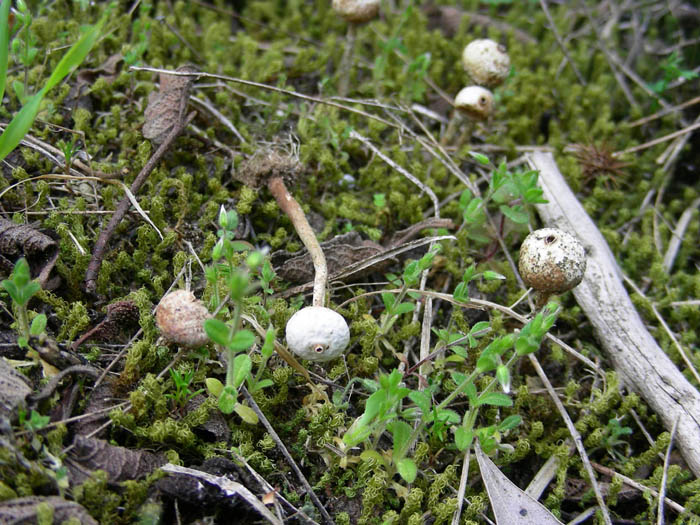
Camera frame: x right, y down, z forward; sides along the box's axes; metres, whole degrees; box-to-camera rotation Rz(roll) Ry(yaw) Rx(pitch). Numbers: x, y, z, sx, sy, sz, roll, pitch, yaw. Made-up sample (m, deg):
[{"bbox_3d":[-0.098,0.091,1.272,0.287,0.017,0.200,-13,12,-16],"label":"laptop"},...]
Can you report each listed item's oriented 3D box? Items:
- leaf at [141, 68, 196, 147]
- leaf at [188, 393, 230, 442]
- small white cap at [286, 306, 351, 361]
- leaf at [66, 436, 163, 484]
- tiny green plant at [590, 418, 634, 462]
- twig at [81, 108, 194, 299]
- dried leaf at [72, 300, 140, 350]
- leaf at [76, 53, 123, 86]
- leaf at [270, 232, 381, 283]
[{"bbox_3d":[-0.043,-0.038,0.282,0.013,0.010,0.020,0,40,0],"label":"leaf"},{"bbox_3d":[-0.025,0.028,0.208,0.008,0.005,0.007,0,40,0],"label":"leaf"},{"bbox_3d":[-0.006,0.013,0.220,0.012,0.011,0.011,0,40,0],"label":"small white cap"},{"bbox_3d":[-0.040,0.034,0.199,0.017,0.005,0.007,0,40,0],"label":"leaf"},{"bbox_3d":[0.045,0.031,0.203,0.008,0.005,0.007,0,40,0],"label":"tiny green plant"},{"bbox_3d":[-0.046,-0.014,0.256,0.006,0.006,0.063,9,41,11],"label":"twig"},{"bbox_3d":[-0.047,0.012,0.227,0.013,0.006,0.008,0,40,0],"label":"dried leaf"},{"bbox_3d":[-0.064,-0.049,0.298,0.011,0.005,0.009,0,40,0],"label":"leaf"},{"bbox_3d":[-0.004,-0.001,0.240,0.022,0.007,0.009,0,40,0],"label":"leaf"}]

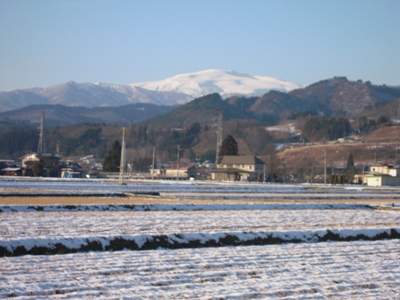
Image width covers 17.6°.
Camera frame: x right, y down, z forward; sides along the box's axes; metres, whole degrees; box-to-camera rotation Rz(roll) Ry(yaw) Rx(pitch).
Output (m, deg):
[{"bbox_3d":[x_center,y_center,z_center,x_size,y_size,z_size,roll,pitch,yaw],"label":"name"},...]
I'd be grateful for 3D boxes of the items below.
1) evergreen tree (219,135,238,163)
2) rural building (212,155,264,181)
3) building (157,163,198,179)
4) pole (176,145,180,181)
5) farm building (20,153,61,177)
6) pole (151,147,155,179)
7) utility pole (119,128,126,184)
[{"bbox_3d":[9.261,2.627,425.000,7.000,15.000,7.000,1,-1,0],"label":"evergreen tree"},{"bbox_3d":[11.710,5.840,402.000,14.000,8.500,10.000,1,-1,22],"label":"rural building"},{"bbox_3d":[-8.080,7.186,445.000,11.200,5.500,8.000,1,-1,20],"label":"building"},{"bbox_3d":[-6.811,3.960,410.000,1.300,11.200,0.400,1,-1,10],"label":"pole"},{"bbox_3d":[-52.928,5.017,430.000,8.500,7.700,10.000,0,-1,33],"label":"farm building"},{"bbox_3d":[-14.794,4.277,410.000,0.400,10.700,0.400,1,-1,10],"label":"pole"},{"bbox_3d":[-16.956,1.497,285.000,1.600,12.400,1.600,1,-1,10],"label":"utility pole"}]

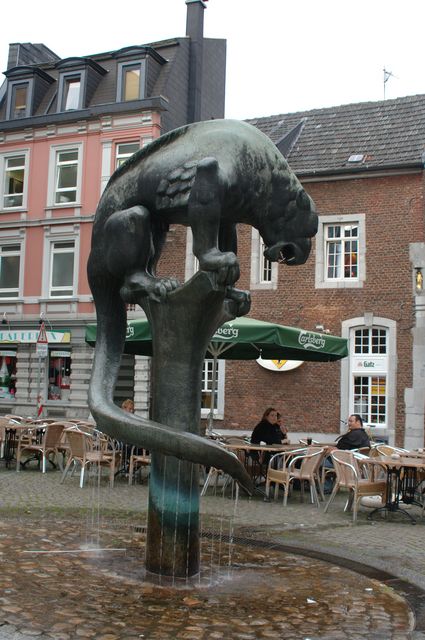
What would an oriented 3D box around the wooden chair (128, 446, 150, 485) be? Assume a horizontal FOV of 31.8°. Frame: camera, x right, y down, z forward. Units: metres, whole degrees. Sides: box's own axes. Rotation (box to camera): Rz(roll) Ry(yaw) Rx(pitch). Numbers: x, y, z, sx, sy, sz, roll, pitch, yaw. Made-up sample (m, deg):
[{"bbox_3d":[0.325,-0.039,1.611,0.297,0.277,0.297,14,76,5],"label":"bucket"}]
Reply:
[{"bbox_3d":[-0.998,2.273,12.190,0.610,0.790,0.570,3,-5,-14],"label":"wooden chair"}]

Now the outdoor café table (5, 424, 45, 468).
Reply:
[{"bbox_3d":[-3.604,2.418,14.279,0.900,0.730,0.800,-1,-6,28],"label":"outdoor café table"}]

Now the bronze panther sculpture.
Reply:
[{"bbox_3d":[-0.064,-0.193,6.545,1.850,3.200,0.880,1,-5,11],"label":"bronze panther sculpture"}]

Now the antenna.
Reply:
[{"bbox_3d":[5.386,-7.125,22.563,0.500,0.930,0.300,7,-7,-44],"label":"antenna"}]

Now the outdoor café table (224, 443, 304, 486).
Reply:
[{"bbox_3d":[0.773,2.252,11.062,0.970,0.730,0.900,-1,-6,30],"label":"outdoor café table"}]

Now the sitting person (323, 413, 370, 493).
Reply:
[{"bbox_3d":[2.079,2.085,11.714,0.720,1.250,0.540,0,-6,22],"label":"sitting person"}]

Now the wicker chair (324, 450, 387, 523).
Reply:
[{"bbox_3d":[1.818,2.111,9.512,0.570,0.790,0.630,5,-6,-31],"label":"wicker chair"}]

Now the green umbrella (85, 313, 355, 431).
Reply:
[{"bbox_3d":[0.162,1.281,11.783,3.100,2.760,3.100,-1,-6,27],"label":"green umbrella"}]

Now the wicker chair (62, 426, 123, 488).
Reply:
[{"bbox_3d":[-1.937,2.204,11.792,0.620,0.800,0.590,5,-6,-33],"label":"wicker chair"}]

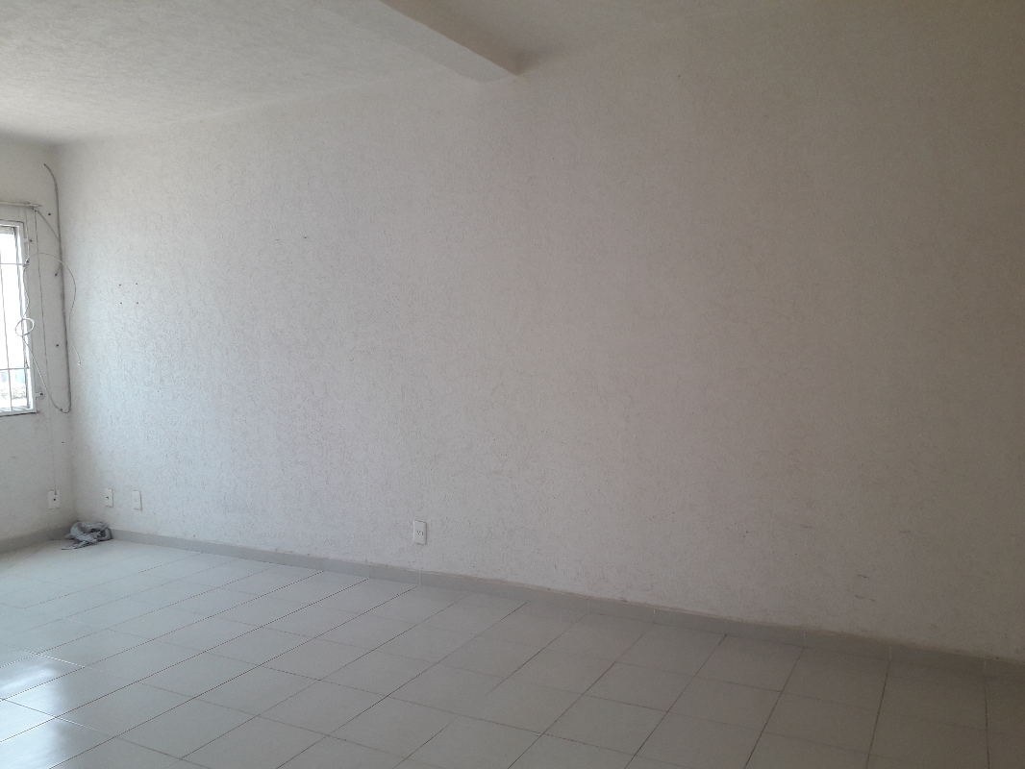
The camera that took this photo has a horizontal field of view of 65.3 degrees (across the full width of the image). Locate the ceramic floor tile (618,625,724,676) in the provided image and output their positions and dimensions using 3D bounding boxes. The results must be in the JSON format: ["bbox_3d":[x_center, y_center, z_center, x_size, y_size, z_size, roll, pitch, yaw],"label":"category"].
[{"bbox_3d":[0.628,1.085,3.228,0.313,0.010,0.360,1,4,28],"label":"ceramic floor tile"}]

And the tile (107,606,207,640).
[{"bbox_3d":[-1.629,1.111,3.708,0.313,0.010,0.313,1,4,28],"label":"tile"}]

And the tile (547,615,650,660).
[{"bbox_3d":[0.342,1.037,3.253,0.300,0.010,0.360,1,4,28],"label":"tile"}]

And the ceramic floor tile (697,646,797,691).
[{"bbox_3d":[0.894,1.089,3.057,0.313,0.010,0.313,1,4,28],"label":"ceramic floor tile"}]

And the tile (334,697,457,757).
[{"bbox_3d":[-0.374,1.099,2.568,0.300,0.010,0.300,1,4,28],"label":"tile"}]

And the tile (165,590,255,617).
[{"bbox_3d":[-1.415,1.044,3.825,0.300,0.010,0.300,1,4,28],"label":"tile"}]

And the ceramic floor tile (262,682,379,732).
[{"bbox_3d":[-0.644,1.100,2.728,0.302,0.009,0.302,1,4,28],"label":"ceramic floor tile"}]

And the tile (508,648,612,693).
[{"bbox_3d":[0.182,1.065,2.973,0.302,0.009,0.302,1,4,28],"label":"tile"}]

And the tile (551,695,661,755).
[{"bbox_3d":[0.305,1.087,2.560,0.302,0.009,0.302,1,4,28],"label":"tile"}]

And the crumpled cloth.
[{"bbox_3d":[-2.848,0.981,5.246,0.310,0.115,0.280,1,4,28],"label":"crumpled cloth"}]

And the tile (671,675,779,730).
[{"bbox_3d":[0.744,1.109,2.779,0.314,0.010,0.314,1,4,28],"label":"tile"}]

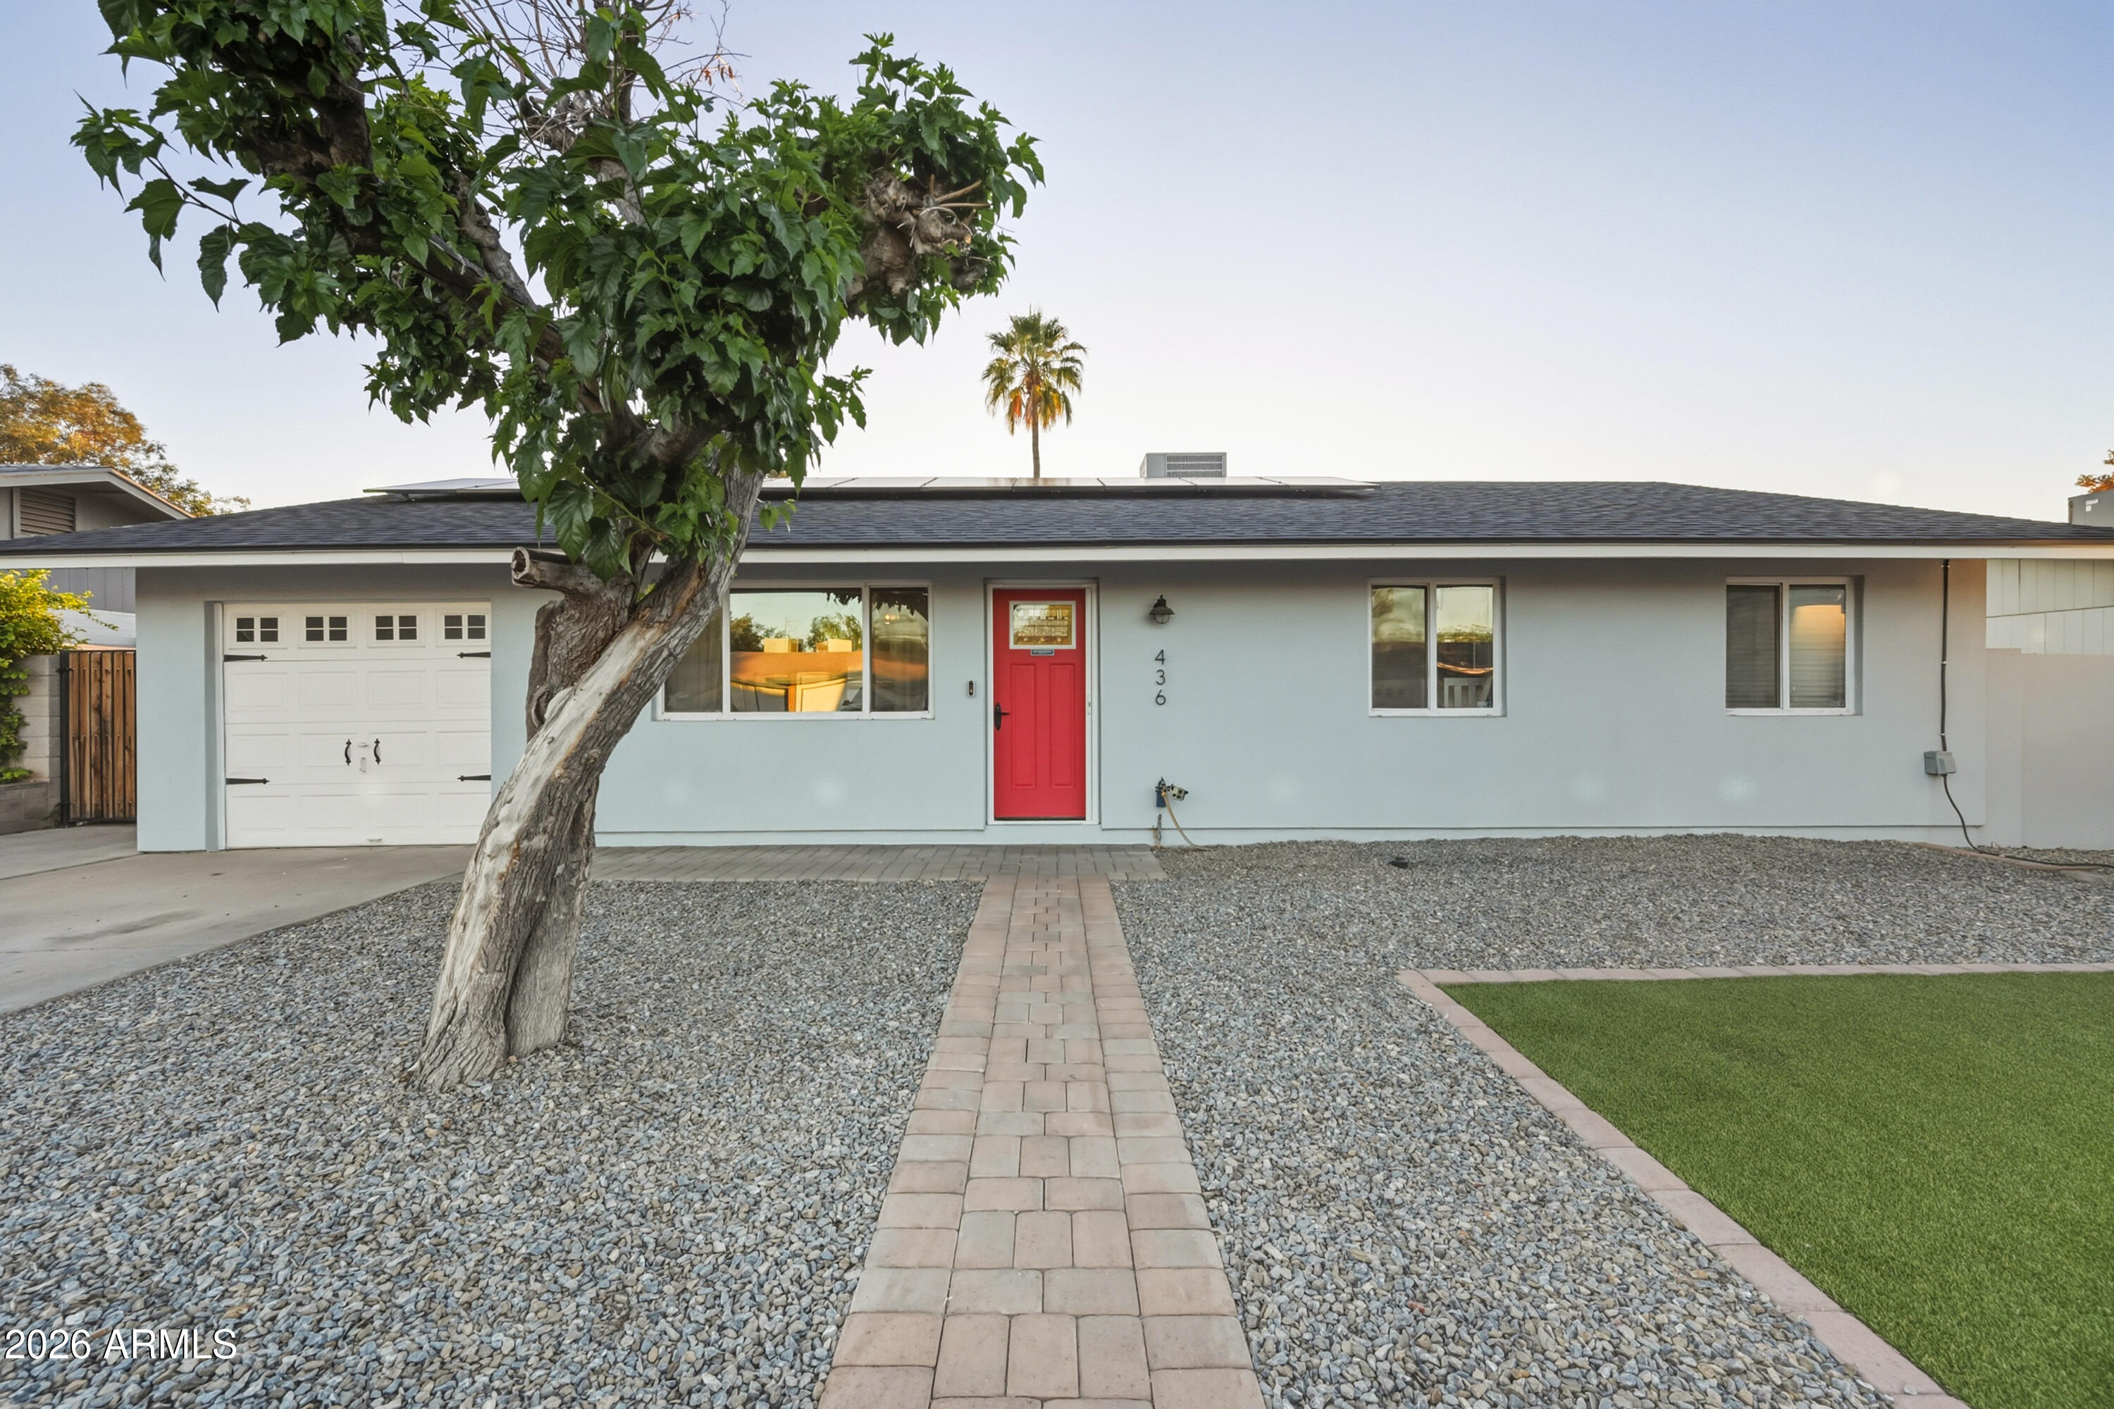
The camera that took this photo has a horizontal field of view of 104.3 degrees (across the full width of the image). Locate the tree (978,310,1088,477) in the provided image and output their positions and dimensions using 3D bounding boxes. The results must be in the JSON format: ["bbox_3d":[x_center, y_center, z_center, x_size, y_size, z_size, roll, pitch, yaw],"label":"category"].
[{"bbox_3d":[-0.850,-6.800,31.000,3.850,16.100,3.850,0,0,0],"label":"tree"}]

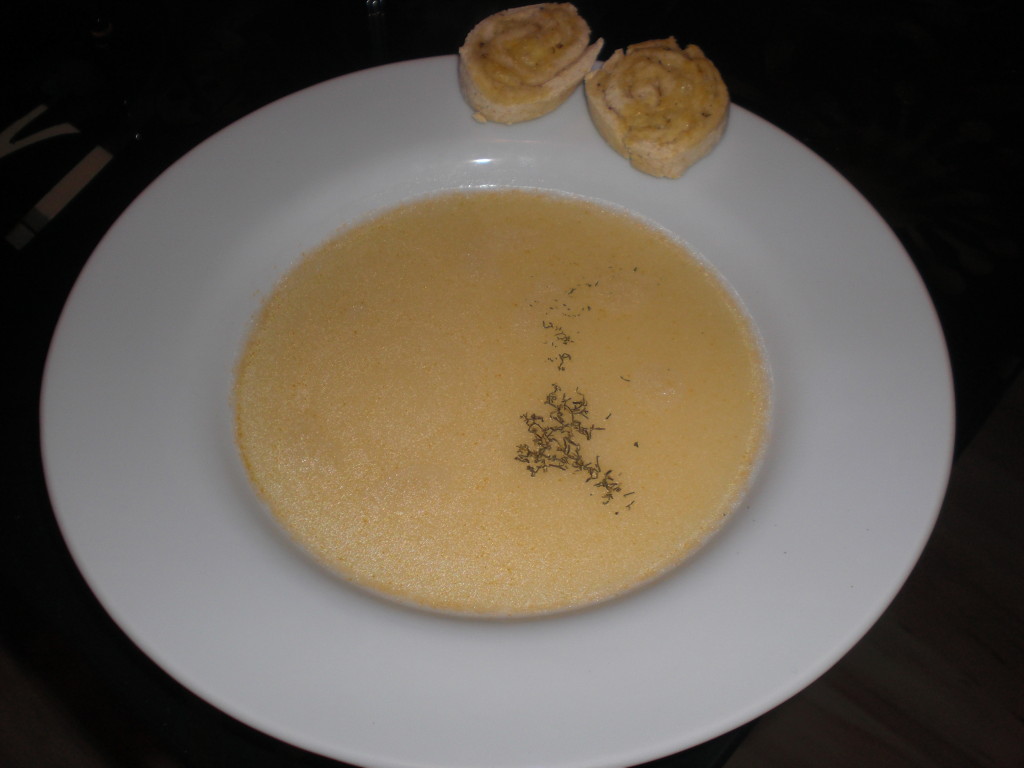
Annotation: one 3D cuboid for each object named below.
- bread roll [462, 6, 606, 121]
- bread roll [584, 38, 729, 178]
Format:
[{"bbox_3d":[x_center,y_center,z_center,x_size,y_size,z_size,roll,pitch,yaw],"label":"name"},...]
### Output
[{"bbox_3d":[0.007,-0.117,0.410,0.051,0.014,0.046,4,62,3],"label":"bread roll"},{"bbox_3d":[0.051,-0.098,0.397,0.049,0.015,0.053,-2,60,4],"label":"bread roll"}]

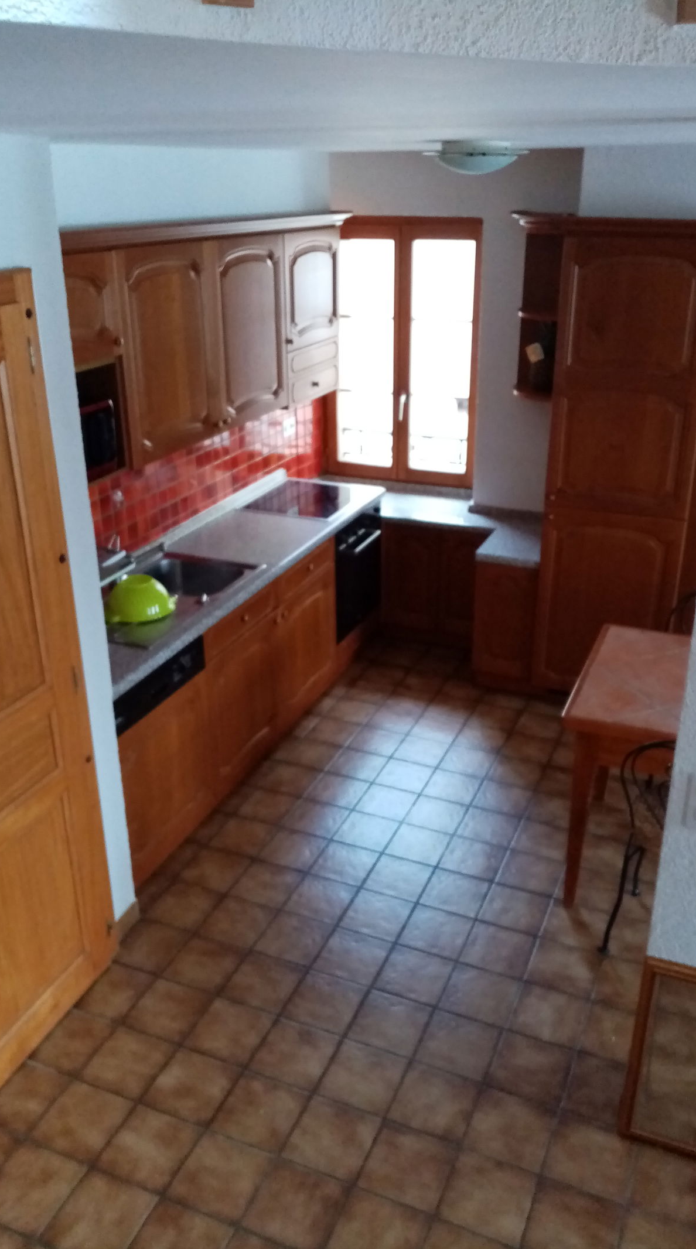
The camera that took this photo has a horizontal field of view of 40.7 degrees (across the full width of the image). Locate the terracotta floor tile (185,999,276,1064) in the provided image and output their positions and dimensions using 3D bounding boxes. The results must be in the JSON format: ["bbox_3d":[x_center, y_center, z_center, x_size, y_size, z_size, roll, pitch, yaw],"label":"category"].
[{"bbox_3d":[-0.352,1.224,2.828,0.197,0.010,0.197,9,26,22],"label":"terracotta floor tile"}]

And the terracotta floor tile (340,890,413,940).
[{"bbox_3d":[0.100,0.998,3.225,0.196,0.010,0.196,9,26,22],"label":"terracotta floor tile"}]

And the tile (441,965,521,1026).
[{"bbox_3d":[0.412,1.164,2.946,0.197,0.010,0.197,9,26,22],"label":"tile"}]

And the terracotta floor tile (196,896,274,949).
[{"bbox_3d":[-0.370,1.008,3.172,0.199,0.012,0.199,10,26,21],"label":"terracotta floor tile"}]

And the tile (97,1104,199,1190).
[{"bbox_3d":[-0.505,1.338,2.394,0.199,0.012,0.199,10,26,21],"label":"tile"}]

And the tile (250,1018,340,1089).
[{"bbox_3d":[-0.153,1.234,2.699,0.196,0.010,0.196,9,26,22],"label":"tile"}]

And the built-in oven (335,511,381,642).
[{"bbox_3d":[-0.184,-0.295,4.886,0.570,0.590,0.590,9,26,22],"label":"built-in oven"}]

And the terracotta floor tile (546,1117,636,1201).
[{"bbox_3d":[0.611,1.351,2.373,0.195,0.014,0.195,9,26,22],"label":"terracotta floor tile"}]

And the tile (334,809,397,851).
[{"bbox_3d":[0.074,0.808,3.653,0.196,0.010,0.196,9,26,22],"label":"tile"}]

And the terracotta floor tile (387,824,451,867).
[{"bbox_3d":[0.271,0.840,3.551,0.199,0.012,0.199,10,26,21],"label":"terracotta floor tile"}]

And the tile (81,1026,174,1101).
[{"bbox_3d":[-0.635,1.272,2.725,0.197,0.010,0.197,9,26,22],"label":"tile"}]

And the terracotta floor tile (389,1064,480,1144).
[{"bbox_3d":[0.239,1.322,2.592,0.197,0.010,0.197,9,26,22],"label":"terracotta floor tile"}]

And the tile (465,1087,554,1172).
[{"bbox_3d":[0.427,1.320,2.458,0.200,0.010,0.200,9,25,22],"label":"tile"}]

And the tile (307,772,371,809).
[{"bbox_3d":[-0.035,0.697,3.885,0.199,0.012,0.199,10,26,21],"label":"tile"}]

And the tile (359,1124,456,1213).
[{"bbox_3d":[0.150,1.364,2.354,0.195,0.014,0.195,9,26,22],"label":"tile"}]

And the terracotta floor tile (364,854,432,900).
[{"bbox_3d":[0.183,0.914,3.382,0.195,0.014,0.195,9,26,22],"label":"terracotta floor tile"}]

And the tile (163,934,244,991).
[{"bbox_3d":[-0.455,1.091,3.031,0.196,0.010,0.196,9,26,22],"label":"tile"}]

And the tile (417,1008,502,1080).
[{"bbox_3d":[0.317,1.214,2.709,0.200,0.010,0.200,9,25,22],"label":"tile"}]

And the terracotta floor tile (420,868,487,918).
[{"bbox_3d":[0.377,0.951,3.321,0.196,0.010,0.196,9,26,22],"label":"terracotta floor tile"}]

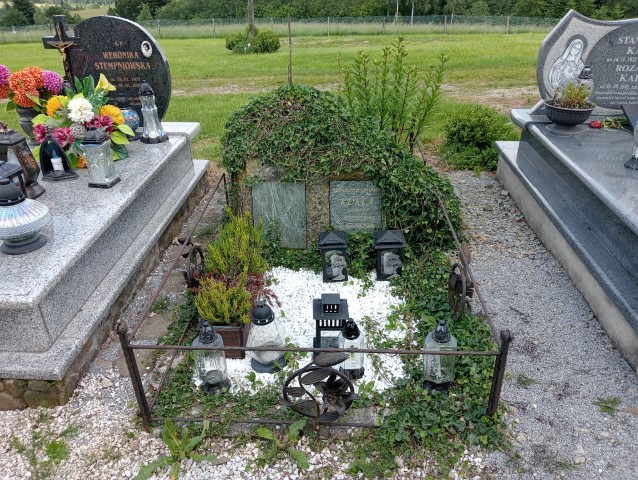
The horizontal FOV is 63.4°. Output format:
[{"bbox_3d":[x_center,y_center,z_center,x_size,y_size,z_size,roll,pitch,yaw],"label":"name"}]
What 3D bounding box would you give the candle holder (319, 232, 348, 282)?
[{"bbox_3d":[0.076,0.068,2.548,0.140,0.243,0.140,-1,29,2],"label":"candle holder"}]

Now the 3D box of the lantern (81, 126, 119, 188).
[{"bbox_3d":[-1.129,-0.435,2.646,0.140,0.288,0.140,4,29,10],"label":"lantern"}]

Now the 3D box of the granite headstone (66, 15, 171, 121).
[{"bbox_3d":[-1.236,-1.056,3.327,0.602,0.695,0.084,0,29,3],"label":"granite headstone"}]

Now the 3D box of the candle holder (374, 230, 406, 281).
[{"bbox_3d":[0.352,0.065,2.535,0.147,0.241,0.140,-1,29,2],"label":"candle holder"}]

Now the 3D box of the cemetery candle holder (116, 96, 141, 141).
[{"bbox_3d":[-1.222,-0.784,3.314,0.146,0.270,0.146,0,29,3],"label":"cemetery candle holder"}]

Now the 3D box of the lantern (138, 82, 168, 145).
[{"bbox_3d":[-1.061,-0.806,3.238,0.171,0.371,0.171,0,29,3],"label":"lantern"}]

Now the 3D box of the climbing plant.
[{"bbox_3d":[0.134,-0.431,2.855,1.316,0.823,0.560,0,29,3],"label":"climbing plant"}]

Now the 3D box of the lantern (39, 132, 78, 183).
[{"bbox_3d":[-1.387,-0.458,2.752,0.165,0.245,0.119,-5,29,-5],"label":"lantern"}]

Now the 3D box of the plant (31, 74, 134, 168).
[{"bbox_3d":[-1.348,-0.672,2.952,0.518,0.427,0.378,0,29,3],"label":"plant"}]

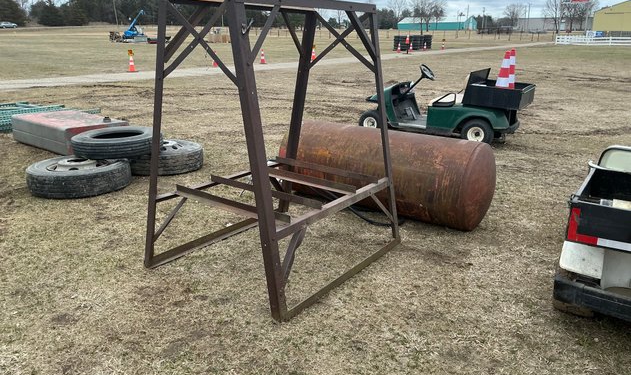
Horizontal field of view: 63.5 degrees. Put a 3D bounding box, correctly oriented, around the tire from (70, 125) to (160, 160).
[{"bbox_3d":[-2.240,-0.520,5.820,0.980,0.240,0.980,-1,15,0],"label":"tire"}]

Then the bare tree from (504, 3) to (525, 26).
[{"bbox_3d":[64.344,-55.129,165.000,6.400,8.559,6.400,1,17,0],"label":"bare tree"}]

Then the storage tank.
[{"bbox_3d":[0.618,-0.155,4.766,2.020,0.750,0.750,12,20,32],"label":"storage tank"}]

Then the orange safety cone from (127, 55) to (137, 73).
[{"bbox_3d":[-7.308,-4.913,20.300,0.370,0.700,0.370,1,17,0],"label":"orange safety cone"}]

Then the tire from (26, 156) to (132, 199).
[{"bbox_3d":[-2.460,-0.136,5.360,1.000,0.275,1.000,-1,16,0],"label":"tire"}]

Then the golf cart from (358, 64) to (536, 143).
[{"bbox_3d":[2.008,-1.376,8.119,2.580,1.170,1.200,9,19,26],"label":"golf cart"}]

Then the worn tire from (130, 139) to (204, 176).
[{"bbox_3d":[-1.860,-0.363,6.120,1.020,0.265,1.020,1,15,0],"label":"worn tire"}]

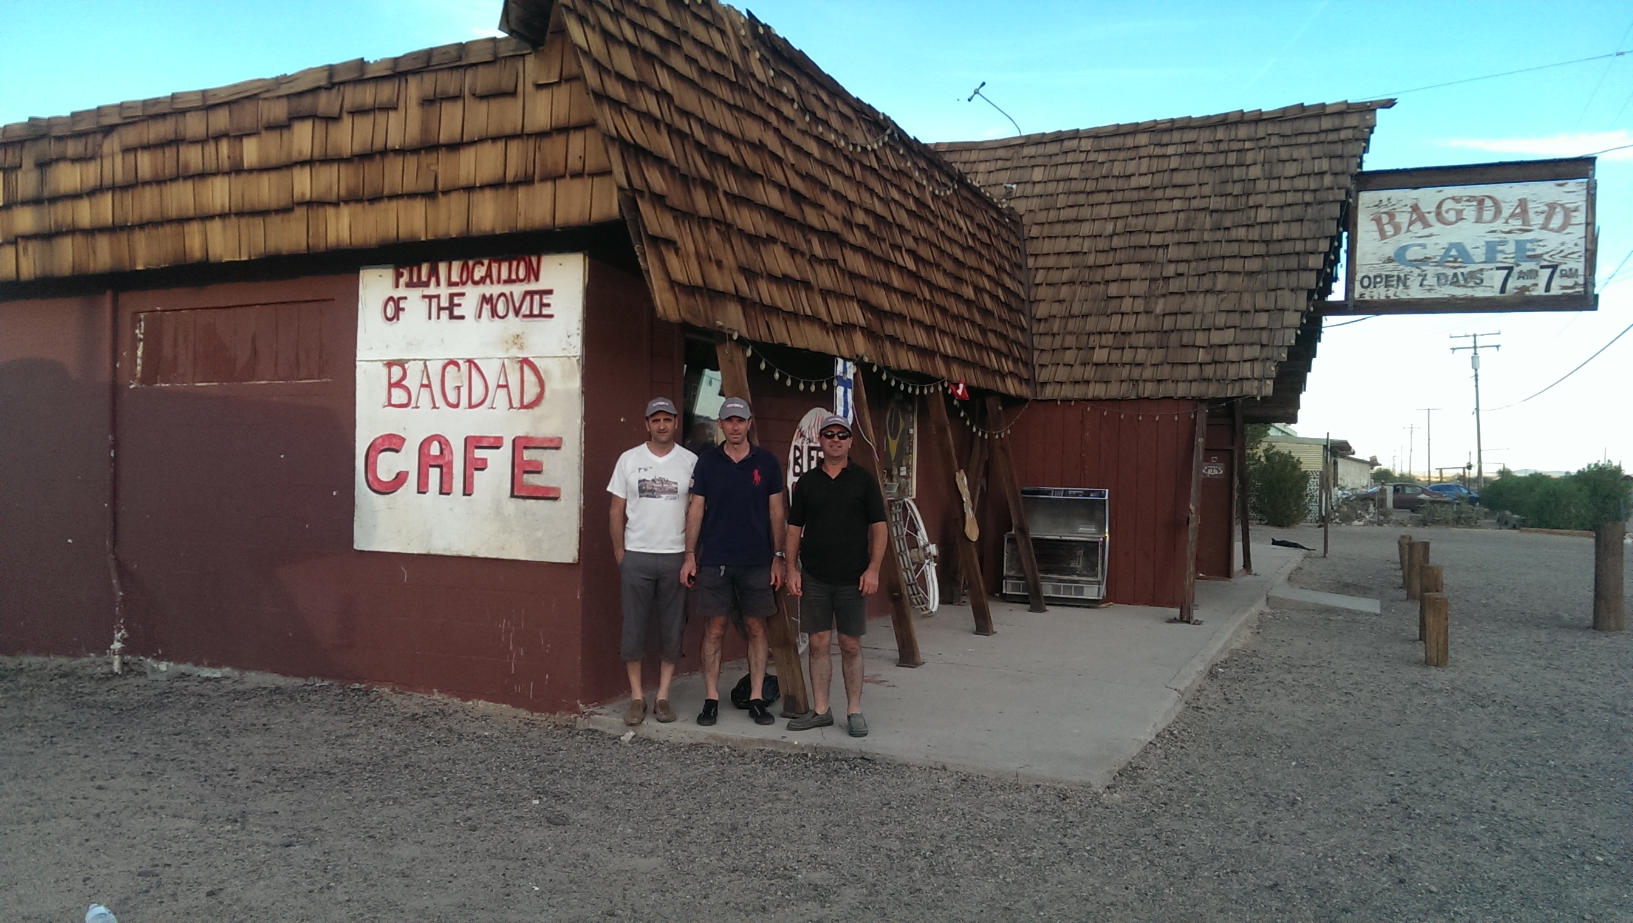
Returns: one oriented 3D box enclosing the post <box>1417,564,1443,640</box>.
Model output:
[{"bbox_3d":[5.940,1.368,11.709,0.199,0.711,0.199,1,0,25],"label":"post"}]

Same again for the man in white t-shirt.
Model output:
[{"bbox_3d":[-0.922,0.551,6.902,0.530,1.828,0.330,1,0,-6],"label":"man in white t-shirt"}]

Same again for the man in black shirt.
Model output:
[{"bbox_3d":[0.112,0.615,6.741,0.570,1.740,0.360,1,0,2],"label":"man in black shirt"}]

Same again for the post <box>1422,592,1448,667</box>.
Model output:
[{"bbox_3d":[5.193,1.407,10.152,0.170,0.588,0.170,1,0,25],"label":"post"}]

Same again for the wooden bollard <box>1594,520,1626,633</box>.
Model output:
[{"bbox_3d":[8.257,1.194,12.624,0.264,1.140,0.264,1,0,25],"label":"wooden bollard"}]

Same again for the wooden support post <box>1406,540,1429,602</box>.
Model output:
[{"bbox_3d":[7.732,1.407,15.571,0.244,0.741,0.244,1,0,25],"label":"wooden support post"}]

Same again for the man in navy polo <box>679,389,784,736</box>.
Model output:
[{"bbox_3d":[-0.462,0.555,6.907,0.590,1.837,0.340,1,0,-3],"label":"man in navy polo"}]

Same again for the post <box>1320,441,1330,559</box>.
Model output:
[{"bbox_3d":[9.858,0.694,23.468,0.091,2.346,0.091,1,0,25],"label":"post"}]

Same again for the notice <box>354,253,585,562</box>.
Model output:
[{"bbox_3d":[-2.171,-0.332,7.481,1.766,1.843,0.050,1,0,25],"label":"notice"}]

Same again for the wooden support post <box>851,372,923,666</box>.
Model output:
[{"bbox_3d":[0.489,0.360,9.345,0.120,2.350,0.120,-14,-6,24],"label":"wooden support post"}]

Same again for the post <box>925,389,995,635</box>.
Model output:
[{"bbox_3d":[1.266,0.408,10.778,0.130,2.253,0.130,-13,-6,24],"label":"post"}]

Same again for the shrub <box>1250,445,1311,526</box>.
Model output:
[{"bbox_3d":[13.375,0.680,34.963,1.800,2.325,1.800,1,0,21],"label":"shrub"}]

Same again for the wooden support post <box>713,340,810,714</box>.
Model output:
[{"bbox_3d":[-0.320,0.360,7.232,0.130,2.284,0.130,-12,-6,24],"label":"wooden support post"}]

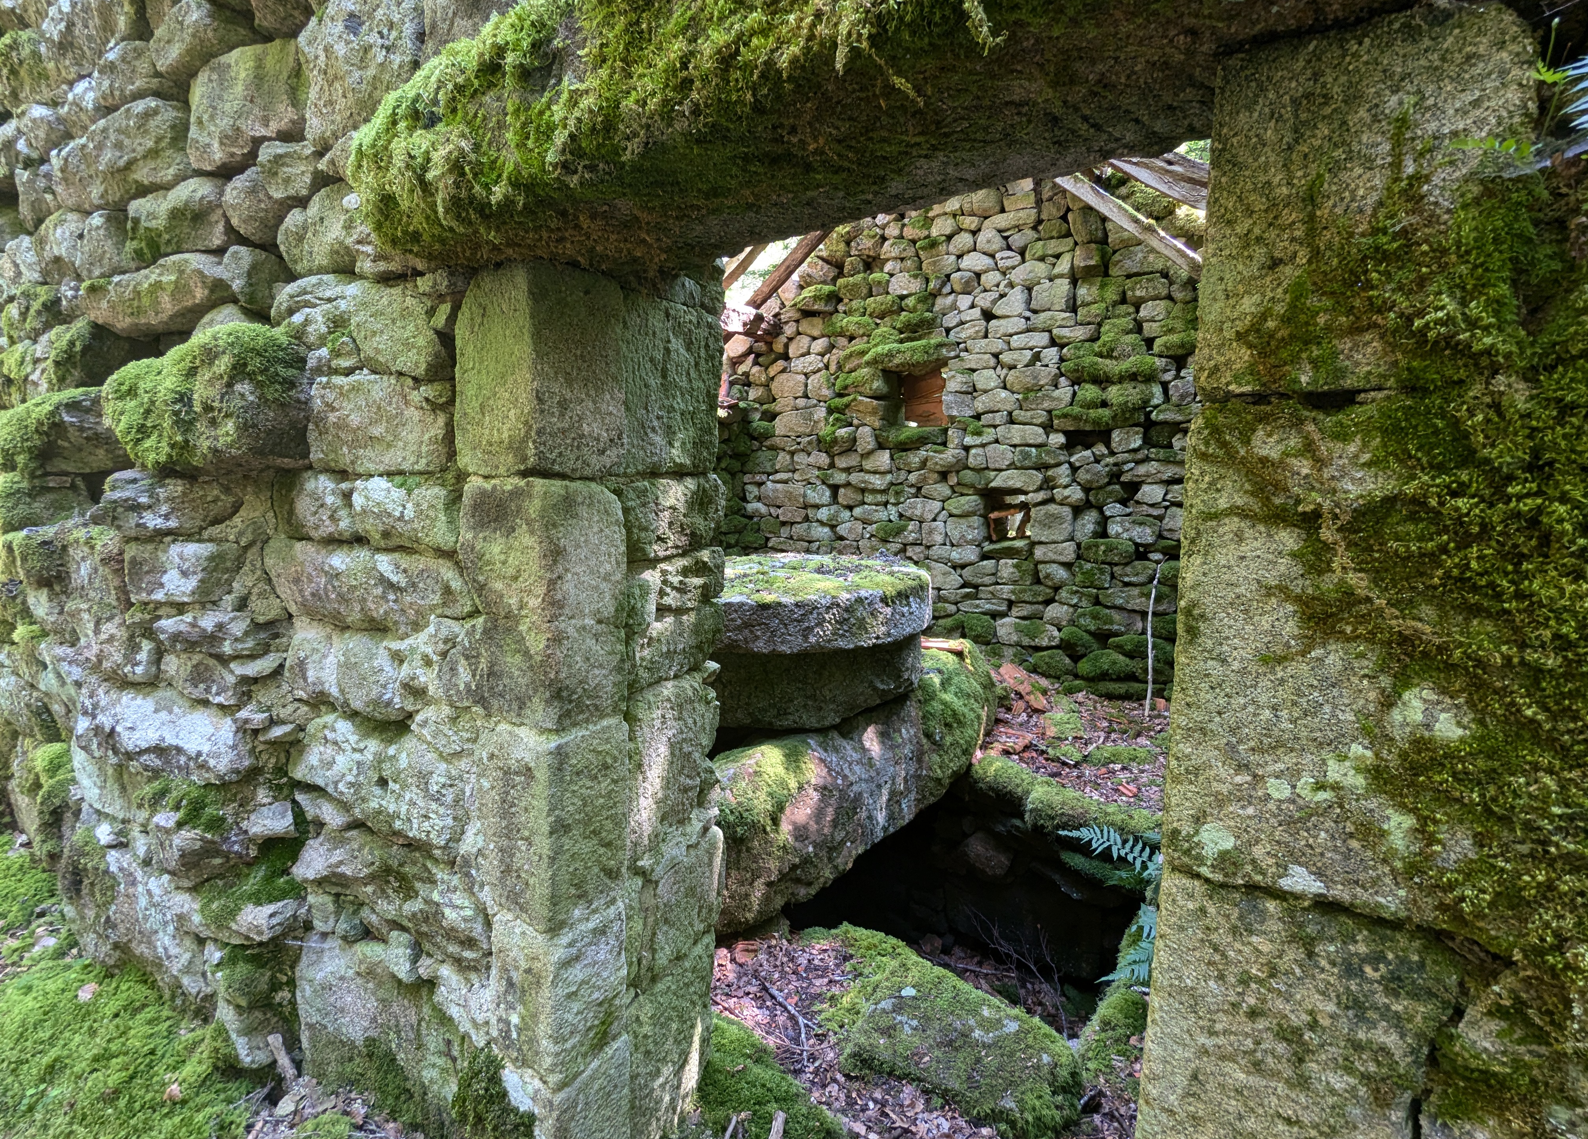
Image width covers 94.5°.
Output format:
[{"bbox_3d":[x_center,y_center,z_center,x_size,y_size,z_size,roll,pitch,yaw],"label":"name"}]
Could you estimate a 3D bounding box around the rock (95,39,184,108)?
[{"bbox_3d":[-2.192,-1.649,2.457,0.320,0.165,0.180,4,8,30],"label":"rock"}]

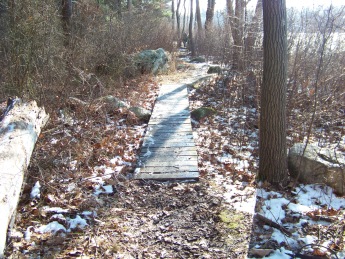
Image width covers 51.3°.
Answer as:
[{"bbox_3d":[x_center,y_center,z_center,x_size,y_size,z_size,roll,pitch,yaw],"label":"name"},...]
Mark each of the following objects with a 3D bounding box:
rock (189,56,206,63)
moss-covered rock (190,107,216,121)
[{"bbox_3d":[0.940,-2.590,13.400,0.640,0.220,0.500,0,16,0],"label":"rock"},{"bbox_3d":[0.555,-0.280,6.400,0.460,0.230,0.400,0,16,0],"label":"moss-covered rock"}]

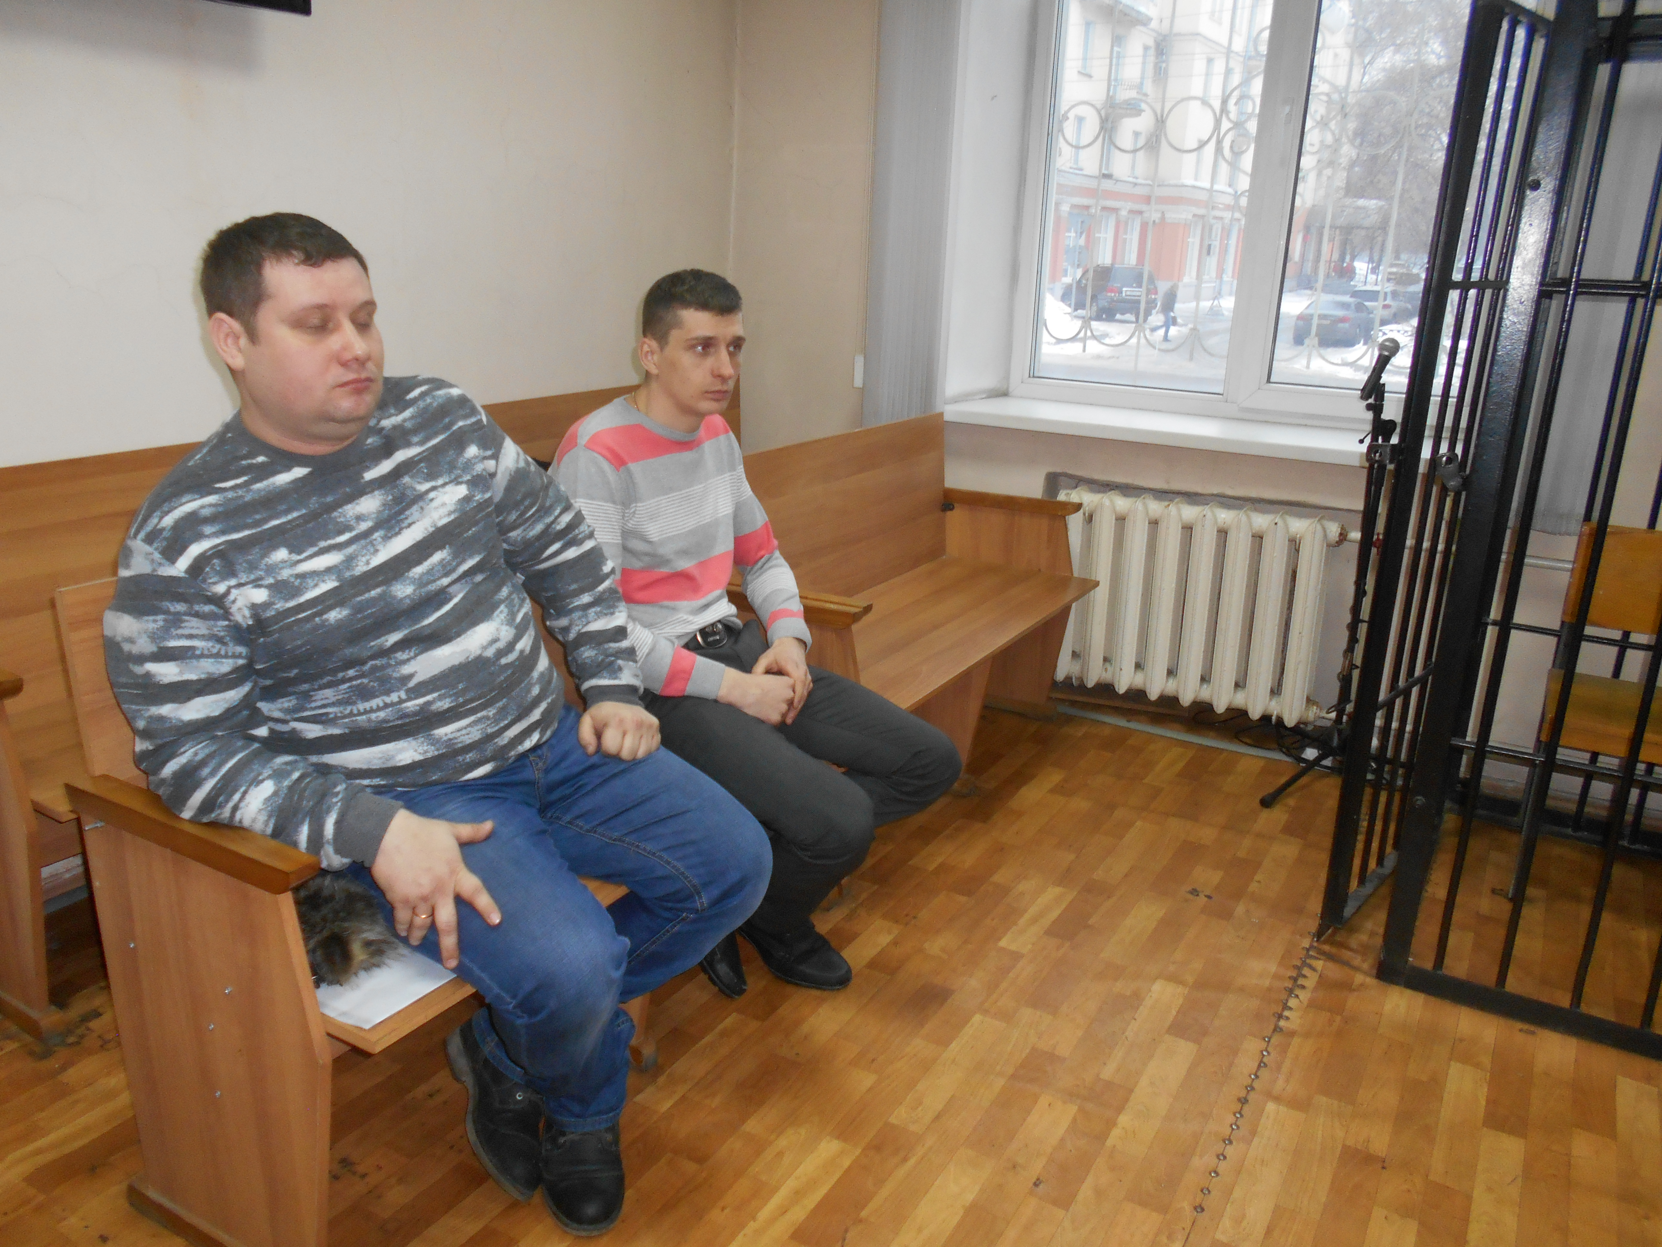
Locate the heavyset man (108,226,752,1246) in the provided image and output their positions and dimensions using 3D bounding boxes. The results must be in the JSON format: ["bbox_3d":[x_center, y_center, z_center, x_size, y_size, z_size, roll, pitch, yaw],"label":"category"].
[{"bbox_3d":[-0.496,0.157,1.706,0.710,1.350,0.740,10,18,26],"label":"heavyset man"}]

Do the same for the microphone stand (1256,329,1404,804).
[{"bbox_3d":[1.386,-0.113,3.154,0.460,1.170,0.450,11,19,29],"label":"microphone stand"}]

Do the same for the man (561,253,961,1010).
[{"bbox_3d":[-0.133,0.045,2.235,0.770,1.290,0.570,13,20,34],"label":"man"}]

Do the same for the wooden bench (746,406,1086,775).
[{"bbox_3d":[0.214,-0.018,3.210,0.540,0.885,1.360,11,19,29],"label":"wooden bench"}]

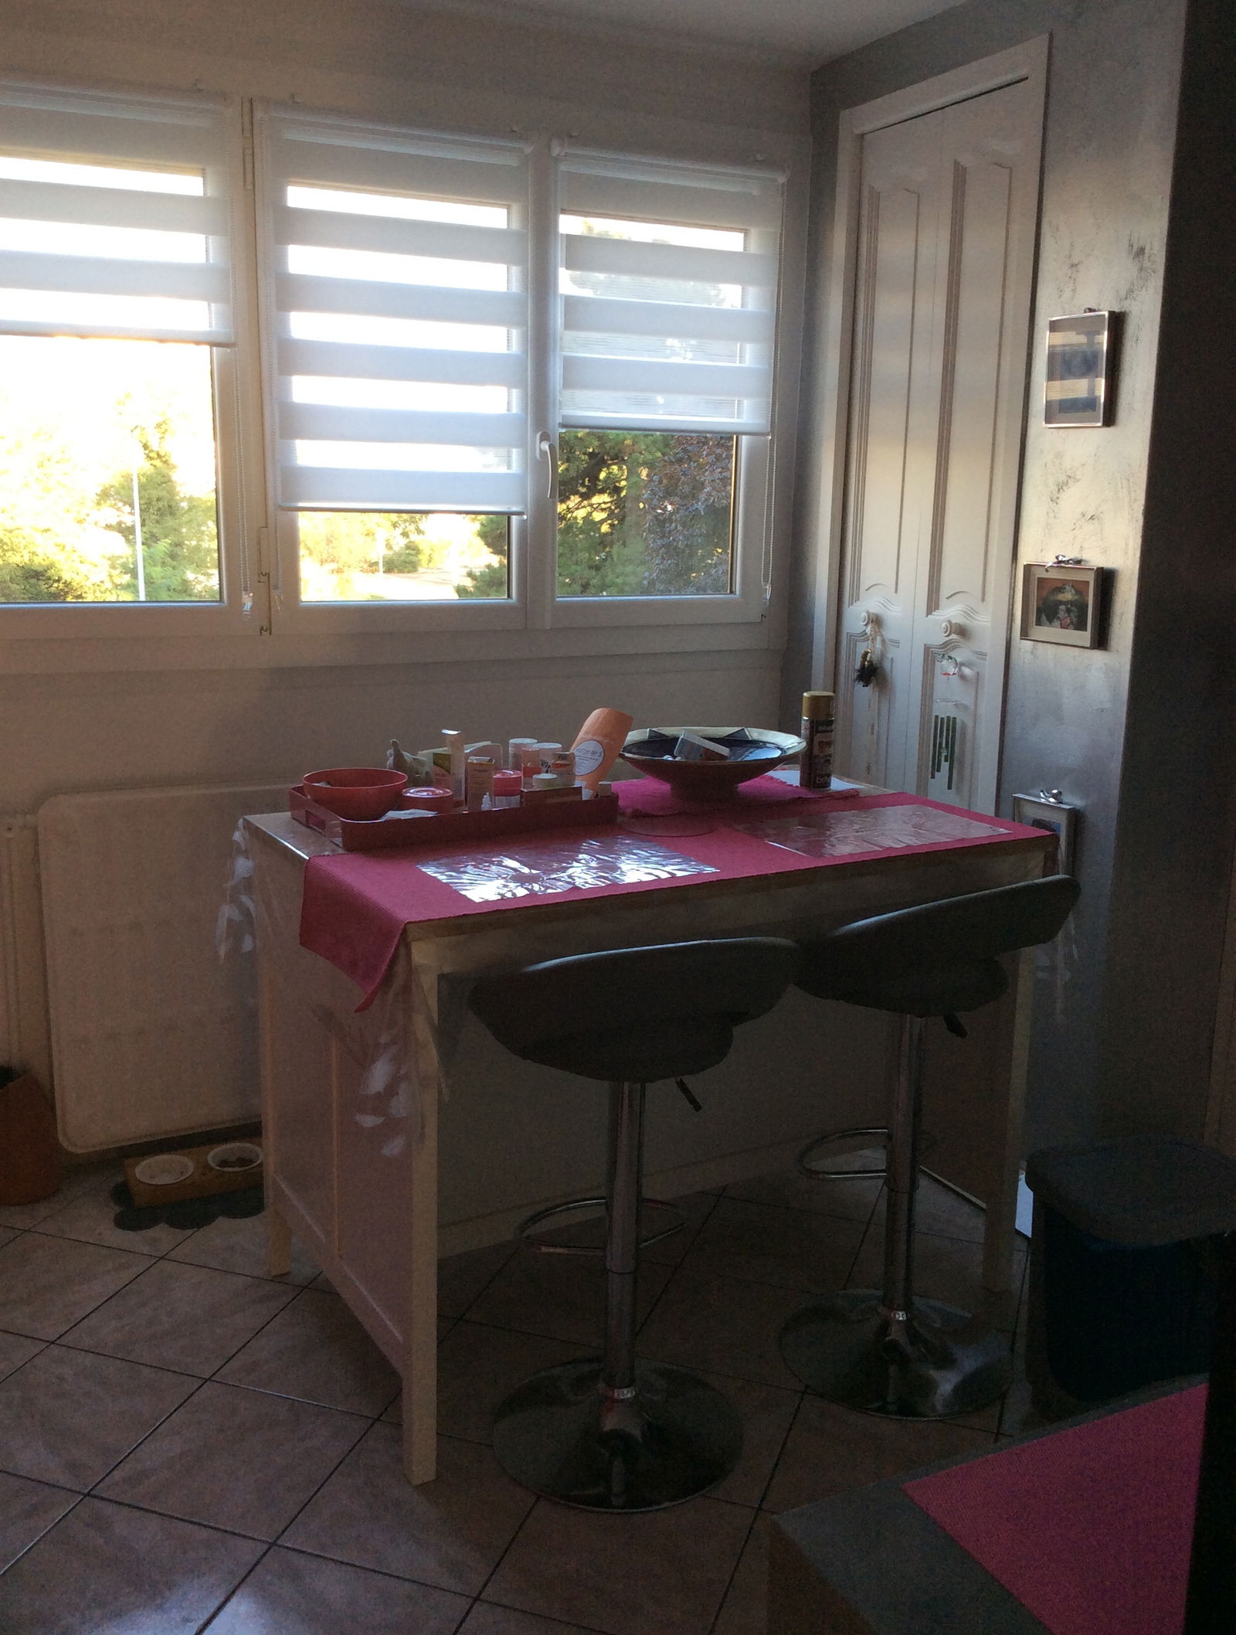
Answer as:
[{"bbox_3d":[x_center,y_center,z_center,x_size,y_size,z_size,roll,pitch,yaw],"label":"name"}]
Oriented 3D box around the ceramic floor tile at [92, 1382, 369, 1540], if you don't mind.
[{"bbox_3d":[-0.612,1.034,2.466,0.328,0.010,0.328,5,13,18],"label":"ceramic floor tile"}]

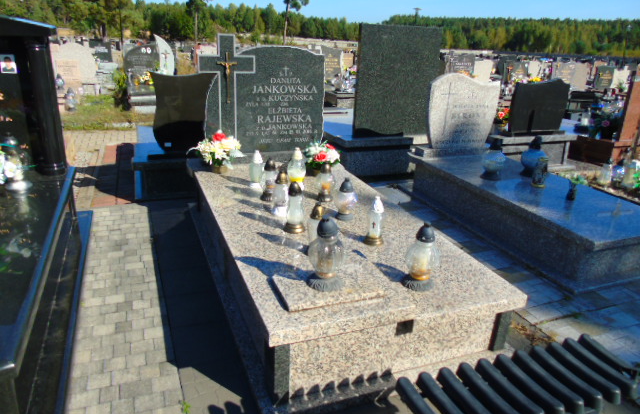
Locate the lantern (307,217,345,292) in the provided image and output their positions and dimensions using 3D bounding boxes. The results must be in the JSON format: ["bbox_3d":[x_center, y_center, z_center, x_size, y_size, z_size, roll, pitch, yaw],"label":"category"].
[{"bbox_3d":[0.027,0.186,1.926,0.155,0.304,0.155,3,19,-1],"label":"lantern"}]

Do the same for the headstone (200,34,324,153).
[{"bbox_3d":[-0.442,-0.871,3.638,0.980,0.900,0.095,-5,22,-20],"label":"headstone"}]

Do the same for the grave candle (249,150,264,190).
[{"bbox_3d":[-0.439,-0.268,3.255,0.105,0.272,0.105,-4,20,-20],"label":"grave candle"}]

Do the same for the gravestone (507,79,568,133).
[{"bbox_3d":[2.675,-1.239,5.636,0.800,0.630,0.090,-4,20,-20],"label":"gravestone"}]

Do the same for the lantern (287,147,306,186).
[{"bbox_3d":[-0.162,-0.290,3.350,0.135,0.280,0.135,3,19,-1],"label":"lantern"}]

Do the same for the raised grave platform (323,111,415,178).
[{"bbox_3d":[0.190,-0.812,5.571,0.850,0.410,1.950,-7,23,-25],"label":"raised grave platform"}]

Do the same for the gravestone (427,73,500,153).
[{"bbox_3d":[1.344,-0.918,4.446,0.770,0.710,0.090,-5,22,-20],"label":"gravestone"}]

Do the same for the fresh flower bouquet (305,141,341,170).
[{"bbox_3d":[0.018,-0.405,3.519,0.270,0.230,0.250,3,21,-1],"label":"fresh flower bouquet"}]

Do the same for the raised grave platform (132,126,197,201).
[{"bbox_3d":[-1.493,-0.541,4.903,0.895,0.353,1.800,-4,20,-20],"label":"raised grave platform"}]

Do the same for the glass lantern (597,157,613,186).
[{"bbox_3d":[2.986,-0.378,4.826,0.155,0.275,0.155,-5,22,-20],"label":"glass lantern"}]

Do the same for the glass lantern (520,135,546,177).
[{"bbox_3d":[1.826,-0.441,3.961,0.225,0.335,0.225,-5,22,-20],"label":"glass lantern"}]

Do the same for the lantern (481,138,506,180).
[{"bbox_3d":[1.442,-0.408,3.821,0.205,0.335,0.205,-5,22,-20],"label":"lantern"}]

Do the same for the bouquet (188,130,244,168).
[{"bbox_3d":[-0.805,-0.426,3.599,0.420,0.310,0.320,-4,20,-20],"label":"bouquet"}]

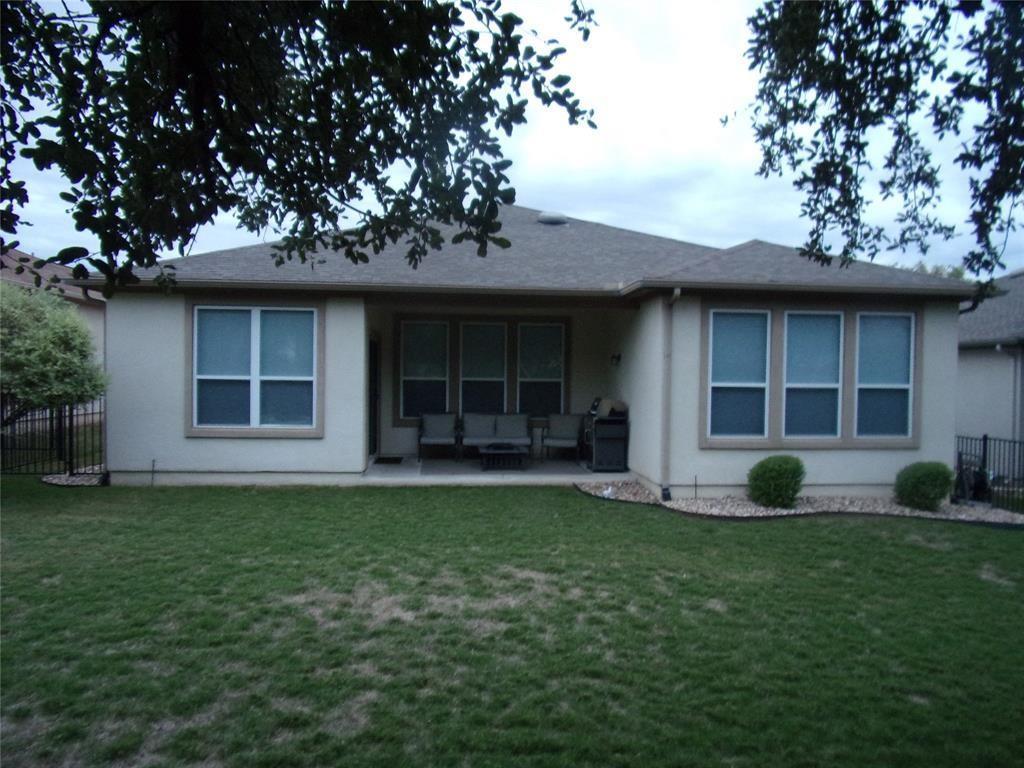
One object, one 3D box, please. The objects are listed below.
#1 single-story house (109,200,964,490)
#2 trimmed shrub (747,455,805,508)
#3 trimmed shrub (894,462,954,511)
[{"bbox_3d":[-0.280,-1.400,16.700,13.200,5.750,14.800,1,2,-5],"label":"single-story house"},{"bbox_3d":[3.510,1.300,9.470,0.750,0.710,0.740,1,2,-5],"label":"trimmed shrub"},{"bbox_3d":[5.570,1.385,9.600,0.770,0.660,0.760,1,2,-5],"label":"trimmed shrub"}]

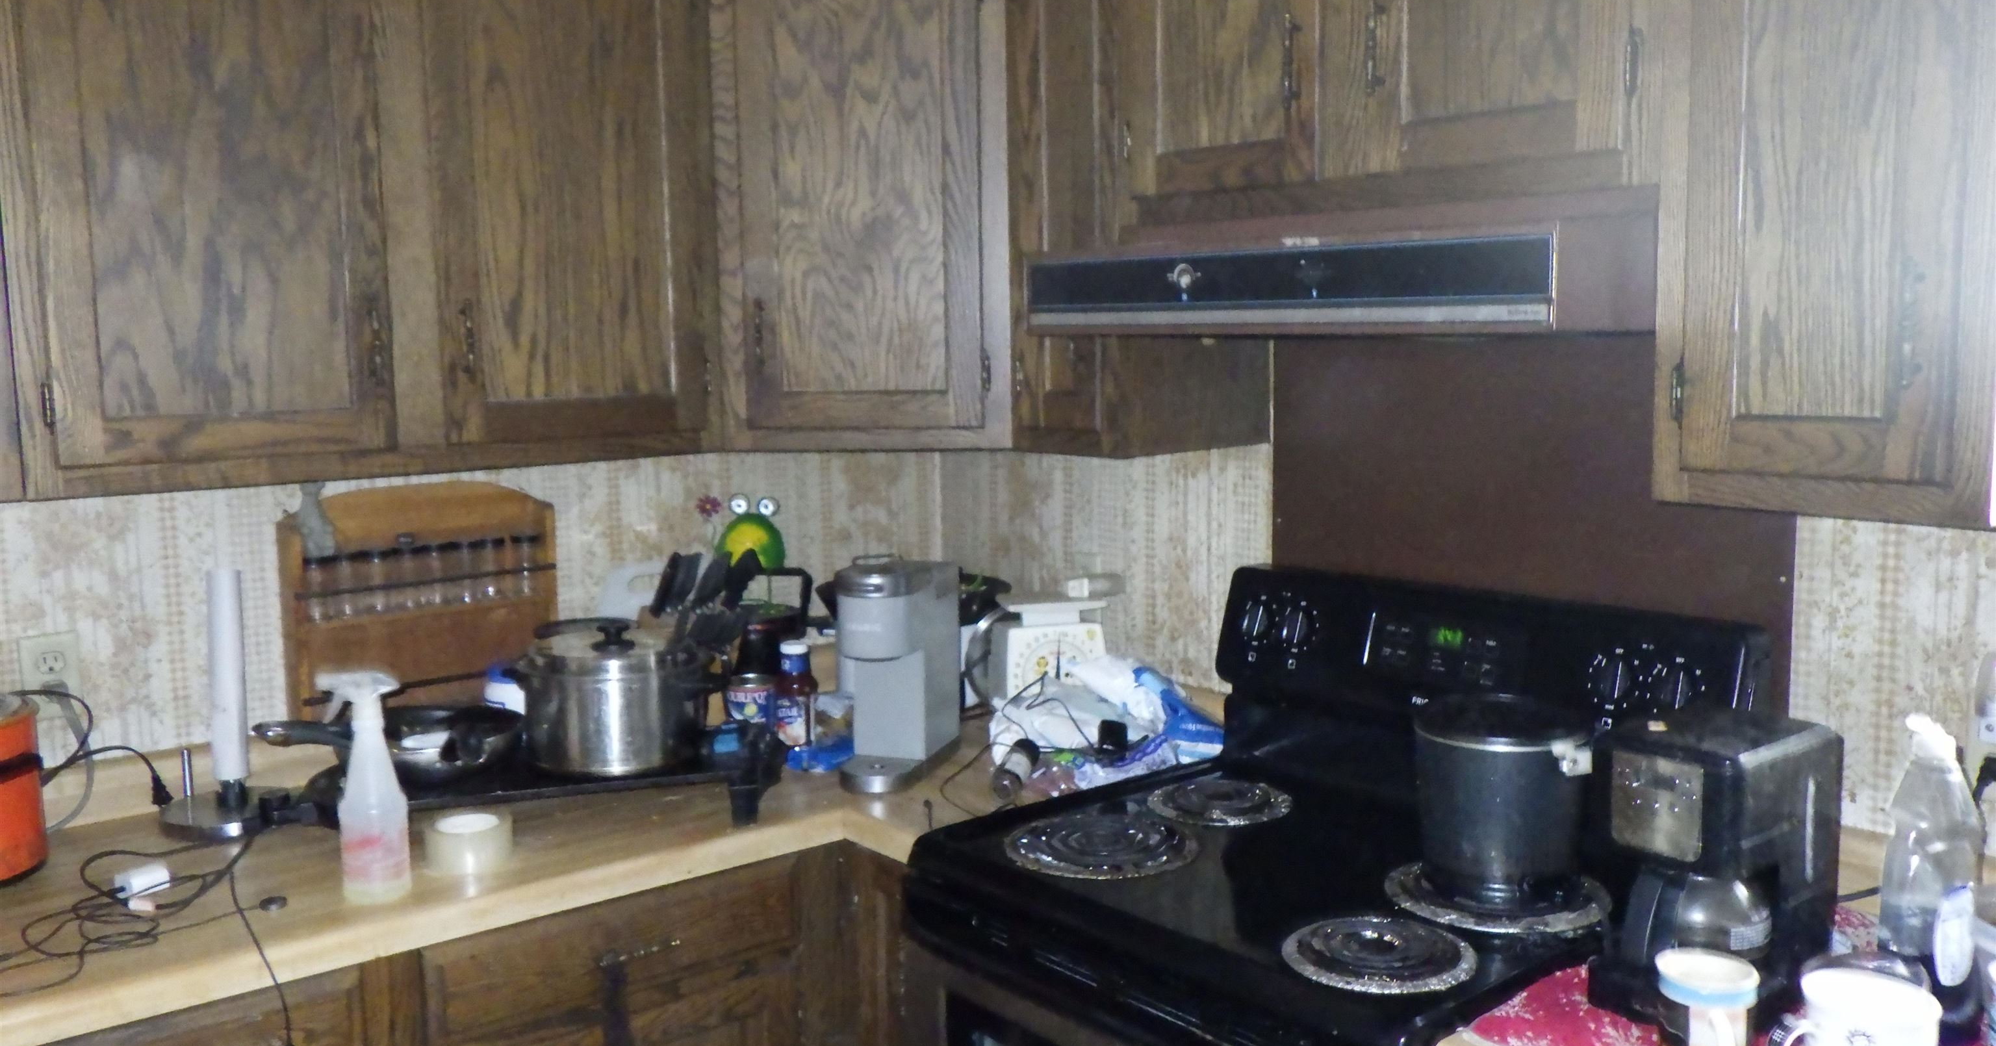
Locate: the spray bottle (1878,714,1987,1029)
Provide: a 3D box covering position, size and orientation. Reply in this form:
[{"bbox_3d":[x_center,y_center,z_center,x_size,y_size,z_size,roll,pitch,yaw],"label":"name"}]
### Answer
[{"bbox_3d":[0.848,0.315,1.469,0.077,0.283,0.077,-7,9,-39],"label":"spray bottle"}]

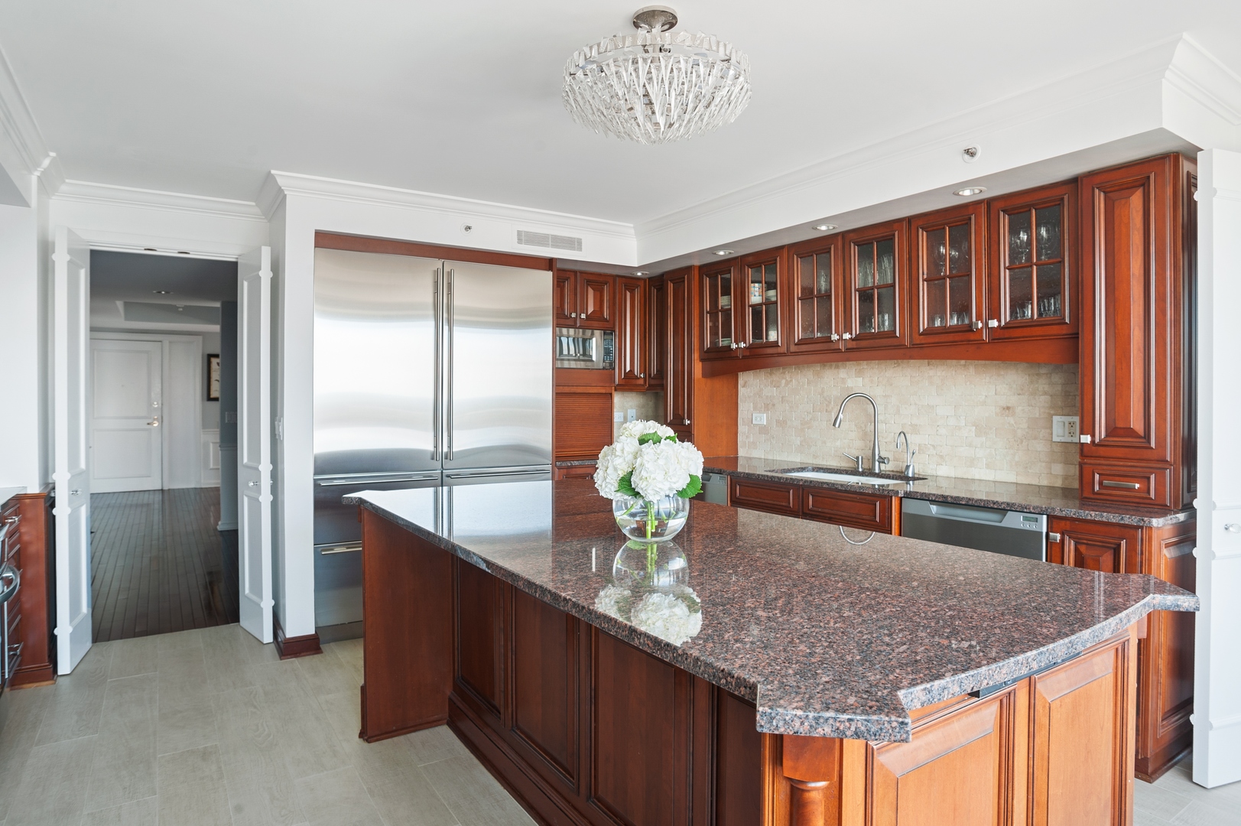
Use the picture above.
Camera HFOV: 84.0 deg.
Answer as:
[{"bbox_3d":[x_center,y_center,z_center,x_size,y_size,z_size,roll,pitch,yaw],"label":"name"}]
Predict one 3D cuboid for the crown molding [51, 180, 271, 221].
[{"bbox_3d":[-2.459,-1.134,3.721,1.005,0.095,0.075,0,1,-33],"label":"crown molding"}]

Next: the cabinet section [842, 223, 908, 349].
[{"bbox_3d":[1.450,-0.644,3.647,0.340,0.633,0.386,0,1,-35],"label":"cabinet section"}]

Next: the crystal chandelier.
[{"bbox_3d":[0.107,-0.996,2.047,0.555,0.360,0.555,0,1,0],"label":"crystal chandelier"}]

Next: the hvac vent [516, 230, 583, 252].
[{"bbox_3d":[-0.434,-1.067,4.290,0.455,0.083,0.020,-1,1,-34],"label":"hvac vent"}]

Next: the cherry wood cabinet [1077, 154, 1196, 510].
[{"bbox_3d":[2.041,-0.297,2.687,0.330,1.270,0.320,-1,1,-34],"label":"cherry wood cabinet"}]

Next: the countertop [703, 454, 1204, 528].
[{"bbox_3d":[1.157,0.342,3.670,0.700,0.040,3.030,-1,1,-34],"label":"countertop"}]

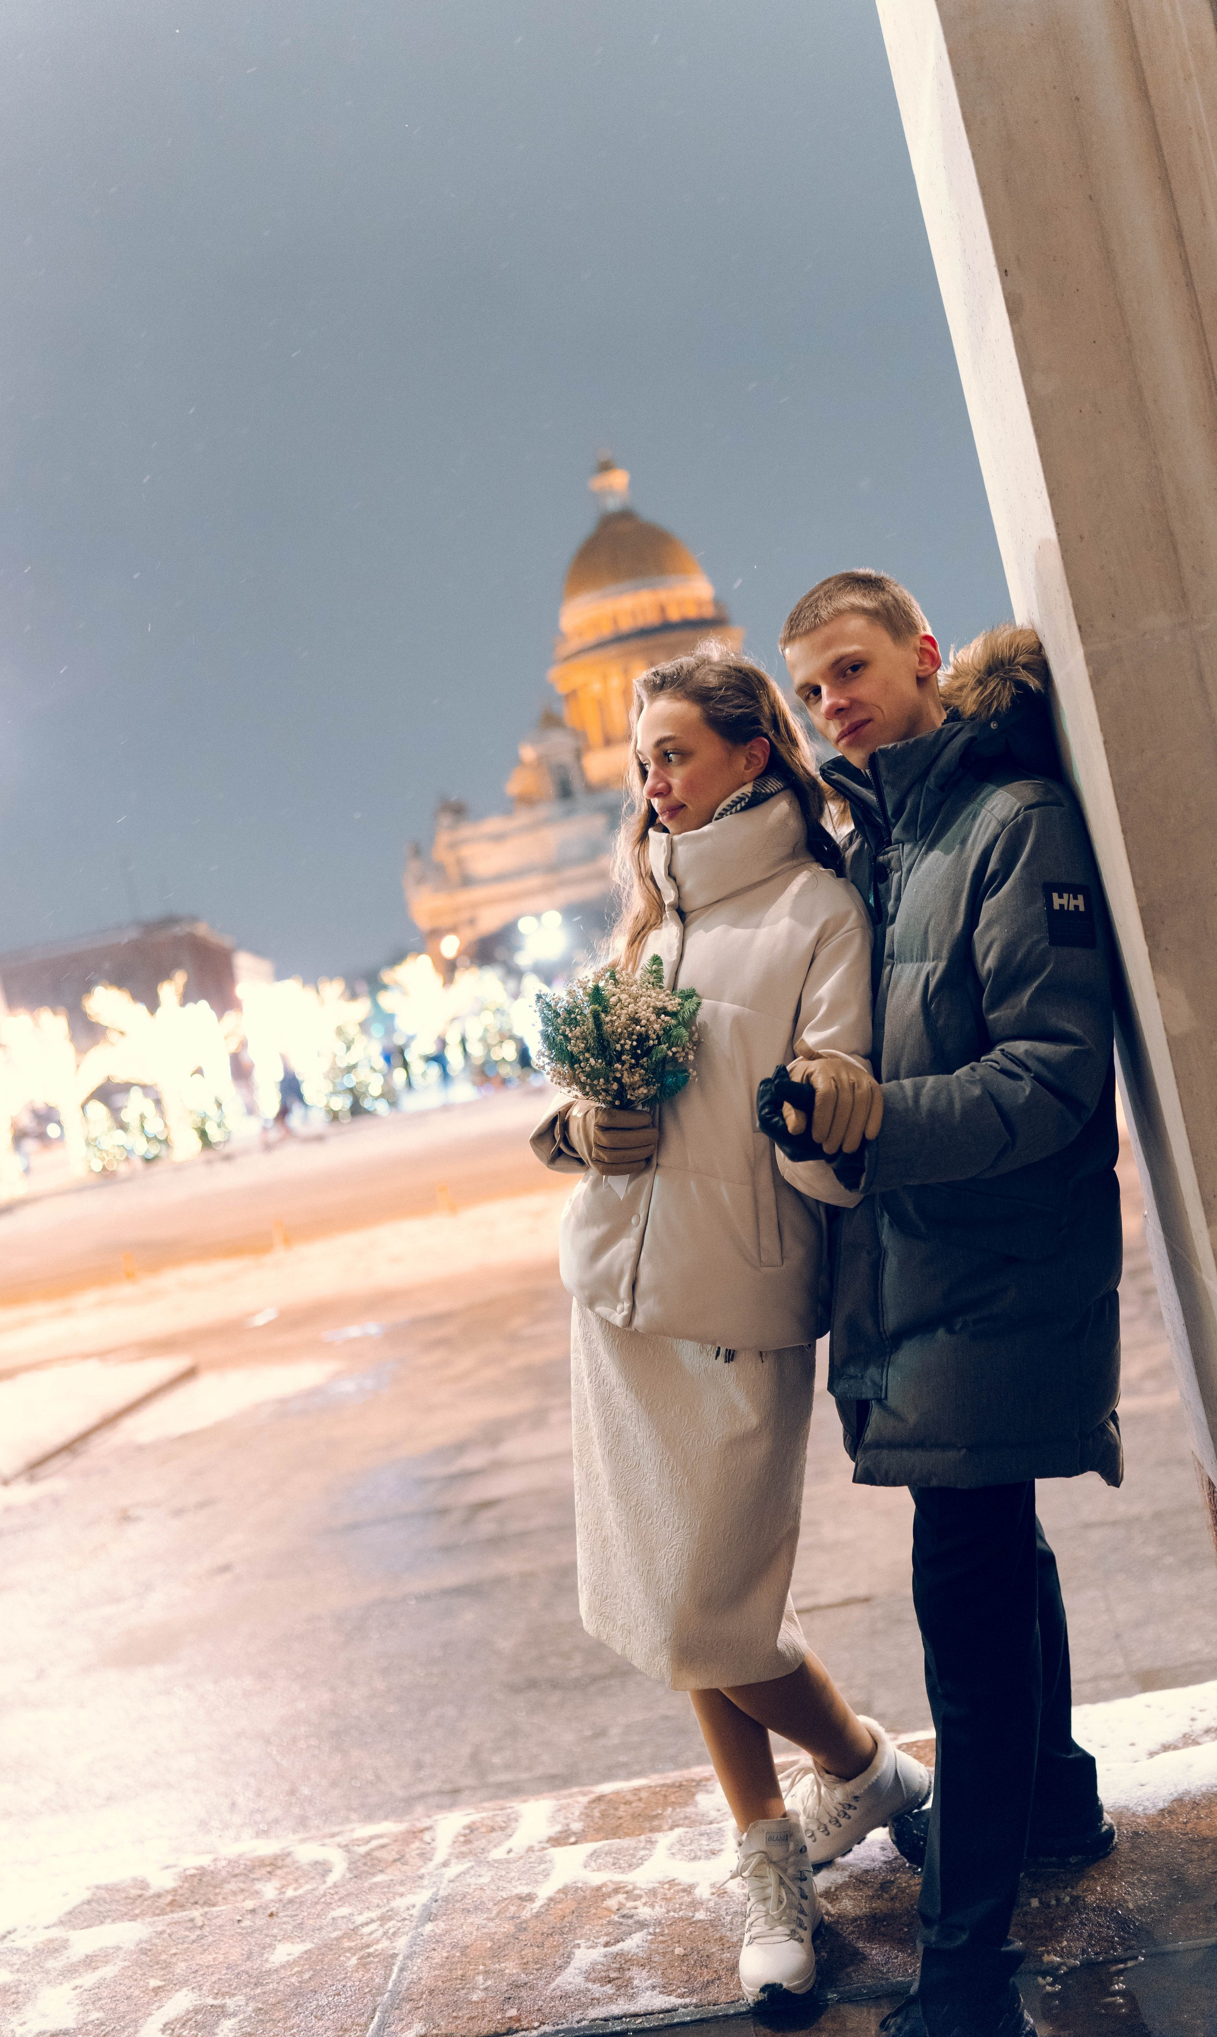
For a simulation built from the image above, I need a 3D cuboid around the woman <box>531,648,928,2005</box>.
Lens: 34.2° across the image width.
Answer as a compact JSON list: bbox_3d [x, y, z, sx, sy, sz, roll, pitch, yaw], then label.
[{"bbox_3d":[0.162,0.385,2.570,0.450,1.670,0.530,-8,1,-42],"label":"woman"}]

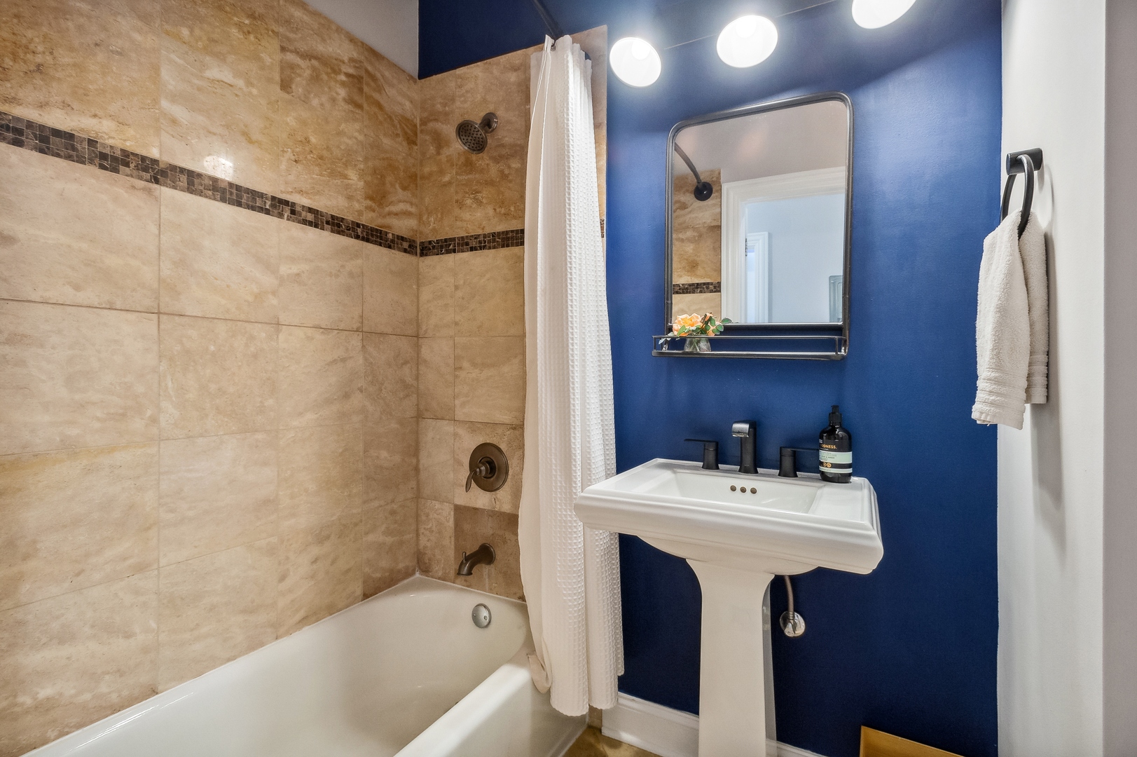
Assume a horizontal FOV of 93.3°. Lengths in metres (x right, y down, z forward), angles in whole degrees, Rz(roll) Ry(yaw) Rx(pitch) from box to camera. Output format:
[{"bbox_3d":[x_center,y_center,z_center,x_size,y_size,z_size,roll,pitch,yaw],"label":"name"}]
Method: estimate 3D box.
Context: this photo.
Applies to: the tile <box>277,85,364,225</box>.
[{"bbox_3d":[-0.776,-0.682,1.706,0.011,0.305,0.303,1,0,28],"label":"tile"}]

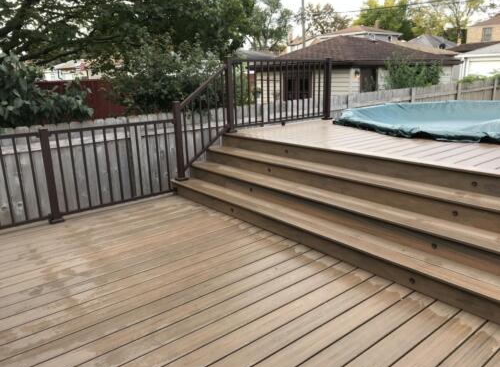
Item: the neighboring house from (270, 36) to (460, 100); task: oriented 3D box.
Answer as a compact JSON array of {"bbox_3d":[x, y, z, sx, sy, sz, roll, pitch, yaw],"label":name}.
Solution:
[{"bbox_3d":[4.623,-4.502,17.633,7.807,3.521,5.506,-13,19,-37],"label":"neighboring house"}]

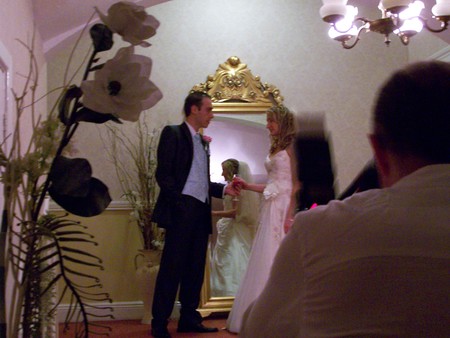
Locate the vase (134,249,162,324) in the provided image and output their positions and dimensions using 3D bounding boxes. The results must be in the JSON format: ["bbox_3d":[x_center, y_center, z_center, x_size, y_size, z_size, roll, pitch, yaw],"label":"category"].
[{"bbox_3d":[-0.630,0.976,6.050,0.240,0.630,0.210,-1,-3,-8],"label":"vase"}]

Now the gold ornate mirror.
[{"bbox_3d":[0.119,0.149,6.200,0.800,2.200,0.140,-1,-8,-8],"label":"gold ornate mirror"}]

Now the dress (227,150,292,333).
[{"bbox_3d":[0.396,0.540,5.500,0.780,1.370,0.680,0,-3,-20],"label":"dress"}]

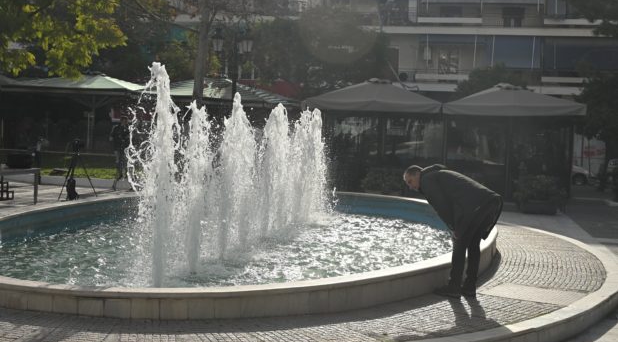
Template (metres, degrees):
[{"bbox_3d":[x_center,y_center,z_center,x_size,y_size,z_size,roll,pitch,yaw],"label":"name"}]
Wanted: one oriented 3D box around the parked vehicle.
[{"bbox_3d":[11.000,-0.140,42.200,4.200,1.480,1.750,2,2,10],"label":"parked vehicle"}]

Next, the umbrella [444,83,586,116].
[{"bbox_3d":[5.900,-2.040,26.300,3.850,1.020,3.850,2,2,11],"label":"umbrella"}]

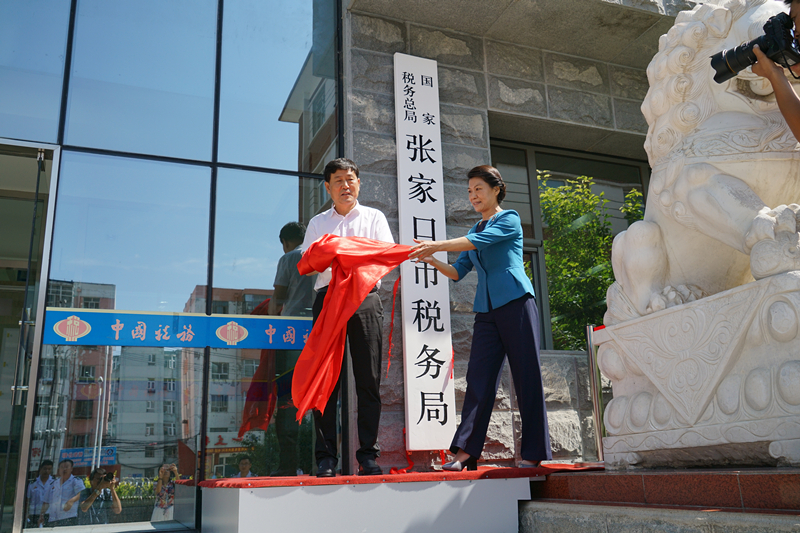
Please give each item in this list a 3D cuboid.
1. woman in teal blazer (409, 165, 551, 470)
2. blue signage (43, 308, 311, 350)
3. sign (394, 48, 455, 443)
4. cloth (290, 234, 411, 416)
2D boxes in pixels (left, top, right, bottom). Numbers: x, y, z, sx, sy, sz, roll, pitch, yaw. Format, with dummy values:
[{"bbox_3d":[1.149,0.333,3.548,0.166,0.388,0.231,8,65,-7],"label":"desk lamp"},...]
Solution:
[{"bbox_3d":[0.385,0.157,3.399,0.660,1.630,0.500,6,-17,-28],"label":"woman in teal blazer"},{"bbox_3d":[-1.143,0.362,3.954,1.600,0.205,0.030,4,-16,-21],"label":"blue signage"},{"bbox_3d":[0.153,-0.174,4.417,0.305,2.610,0.050,4,-16,-21],"label":"sign"},{"bbox_3d":[-0.222,0.289,3.216,0.540,0.860,0.320,-1,-15,-3],"label":"cloth"}]

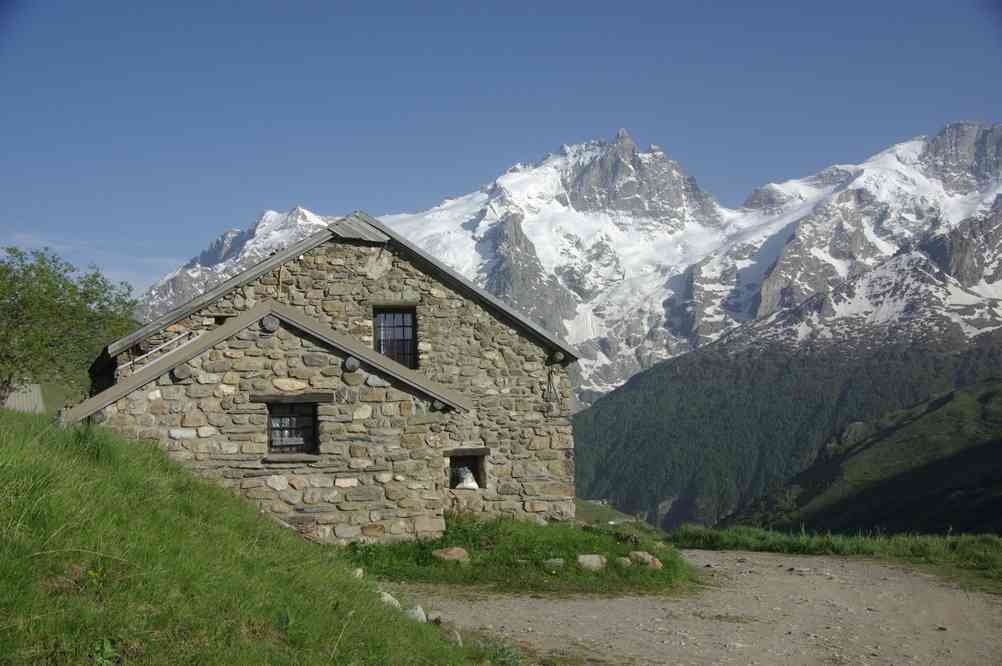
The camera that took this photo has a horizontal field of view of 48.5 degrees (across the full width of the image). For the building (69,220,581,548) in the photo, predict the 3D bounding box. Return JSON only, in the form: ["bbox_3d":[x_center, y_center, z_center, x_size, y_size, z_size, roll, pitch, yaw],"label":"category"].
[{"bbox_3d":[-3.421,0.762,19.349,7.864,4.891,8.300,1,-4,-22],"label":"building"}]

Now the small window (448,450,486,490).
[{"bbox_3d":[-0.573,2.165,17.546,0.671,0.625,0.200,1,-4,-22],"label":"small window"}]

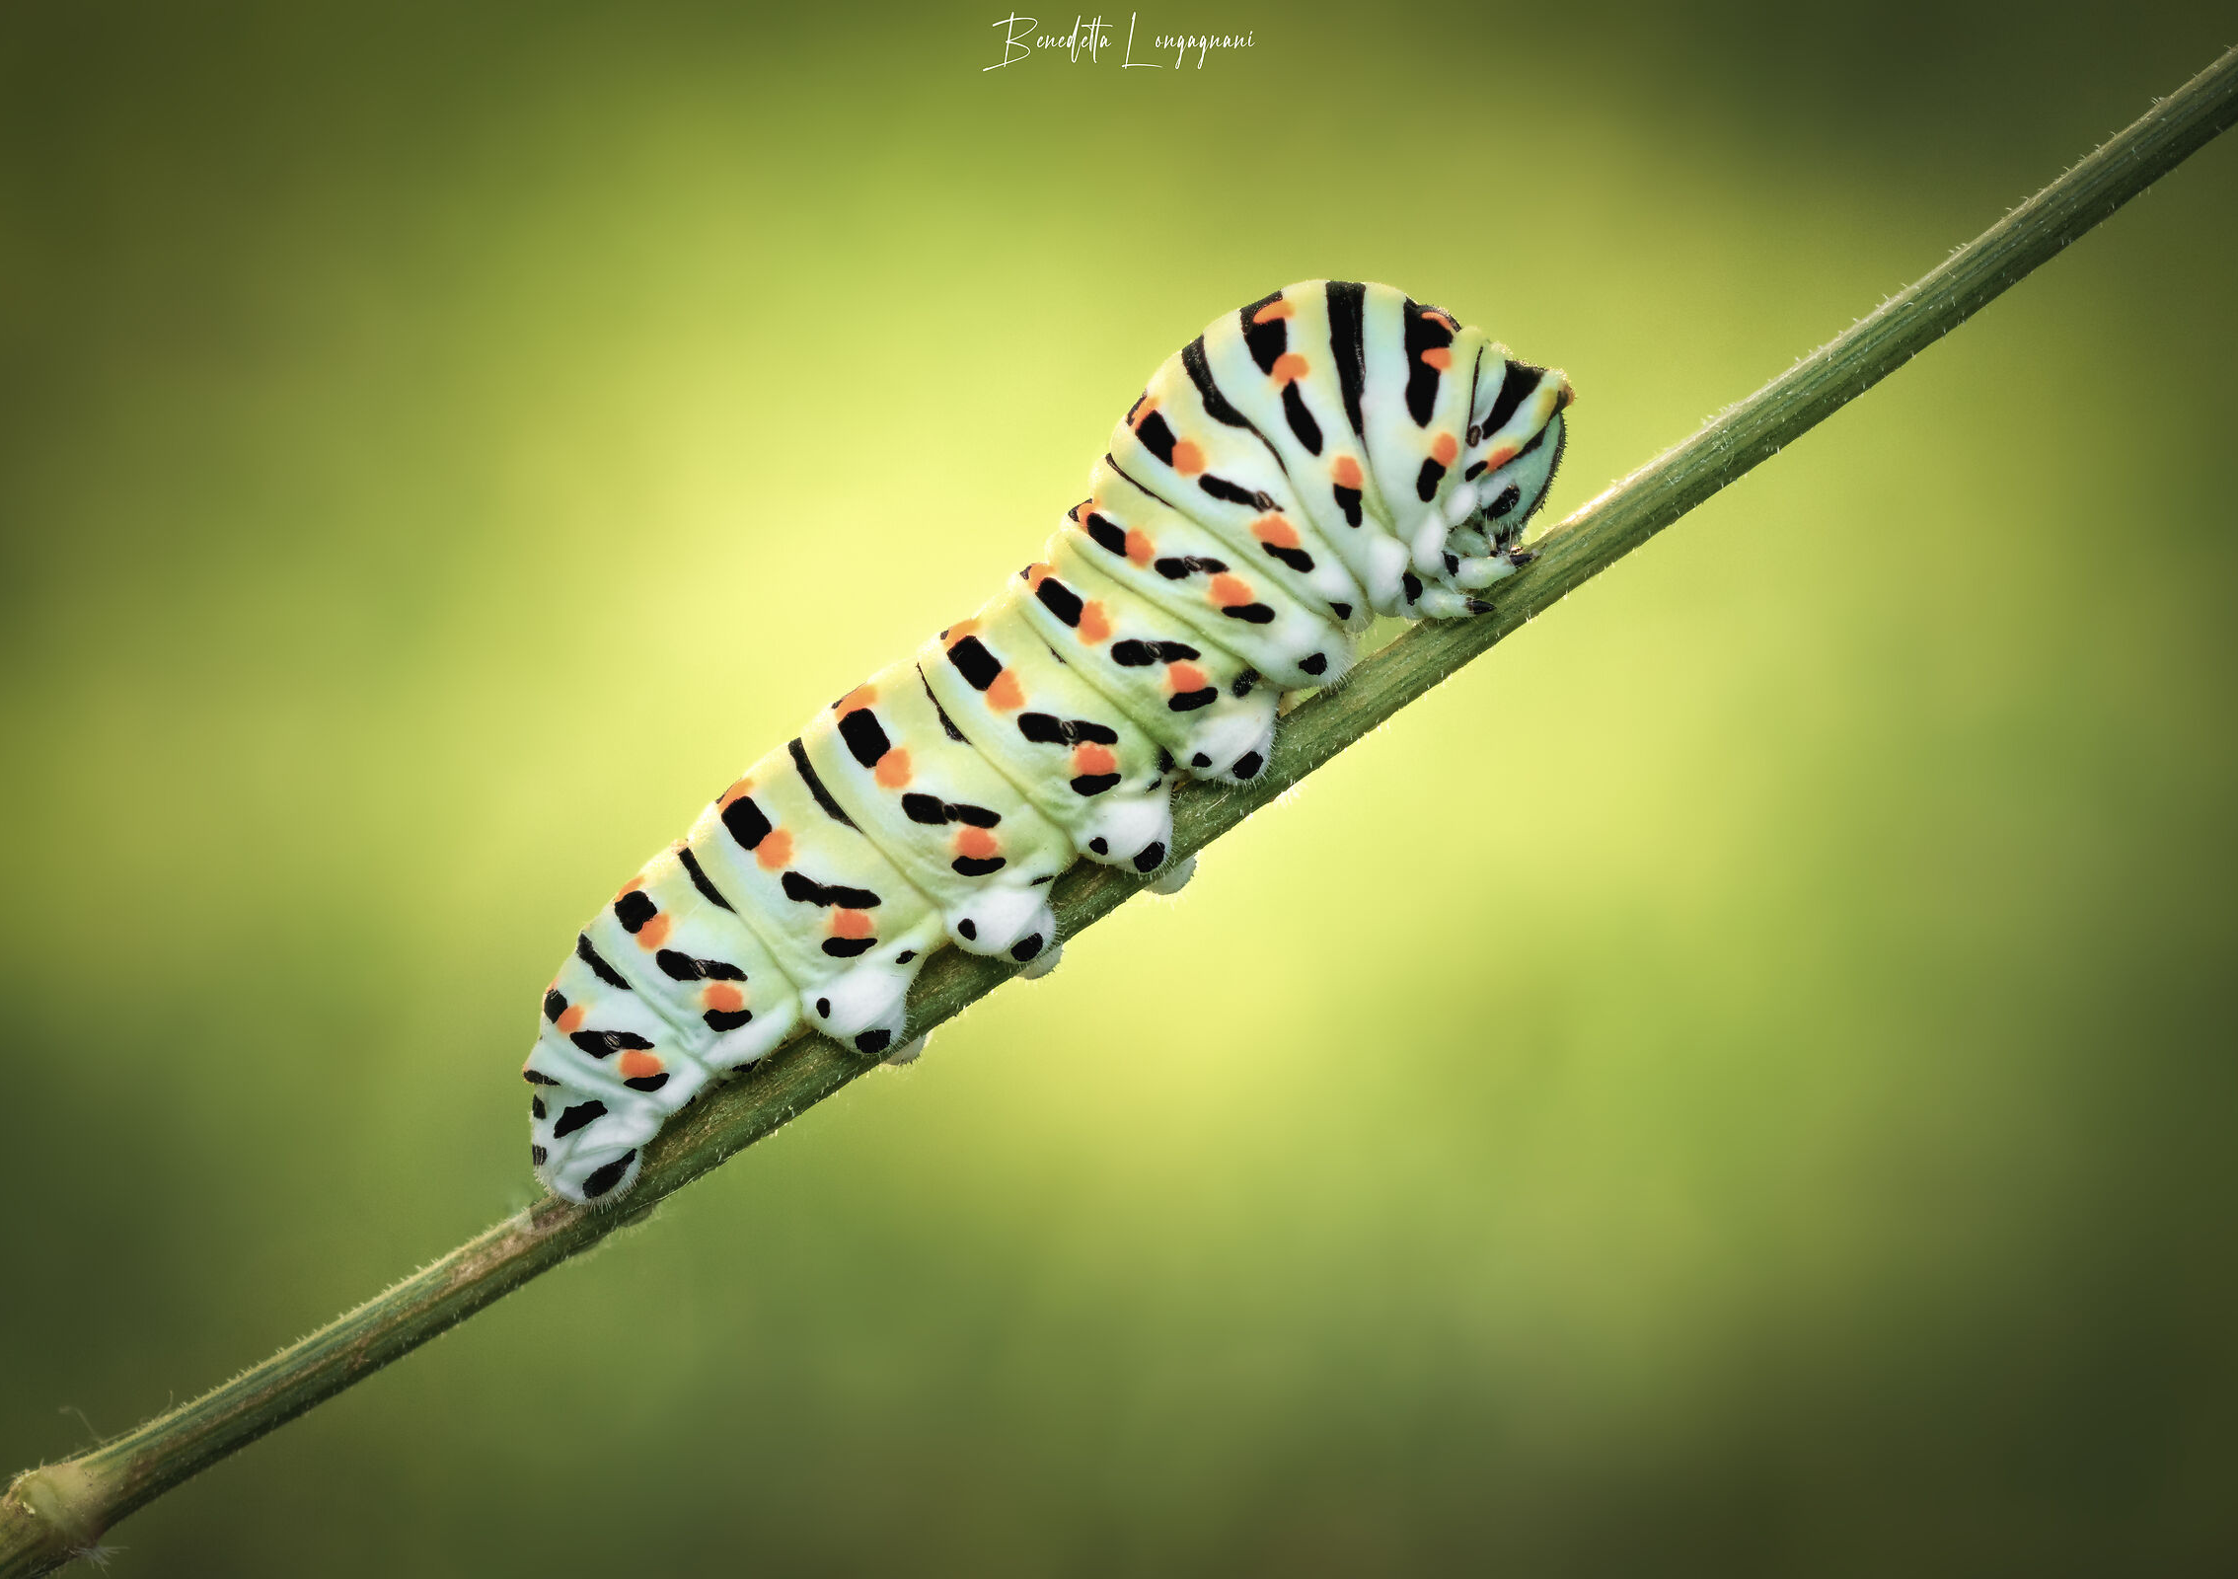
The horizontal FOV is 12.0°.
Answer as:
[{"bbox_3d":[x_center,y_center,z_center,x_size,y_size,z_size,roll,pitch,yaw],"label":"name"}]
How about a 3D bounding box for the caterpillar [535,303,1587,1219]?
[{"bbox_3d":[-0.003,-0.002,0.328,0.040,0.013,0.009,-33,0,0],"label":"caterpillar"}]

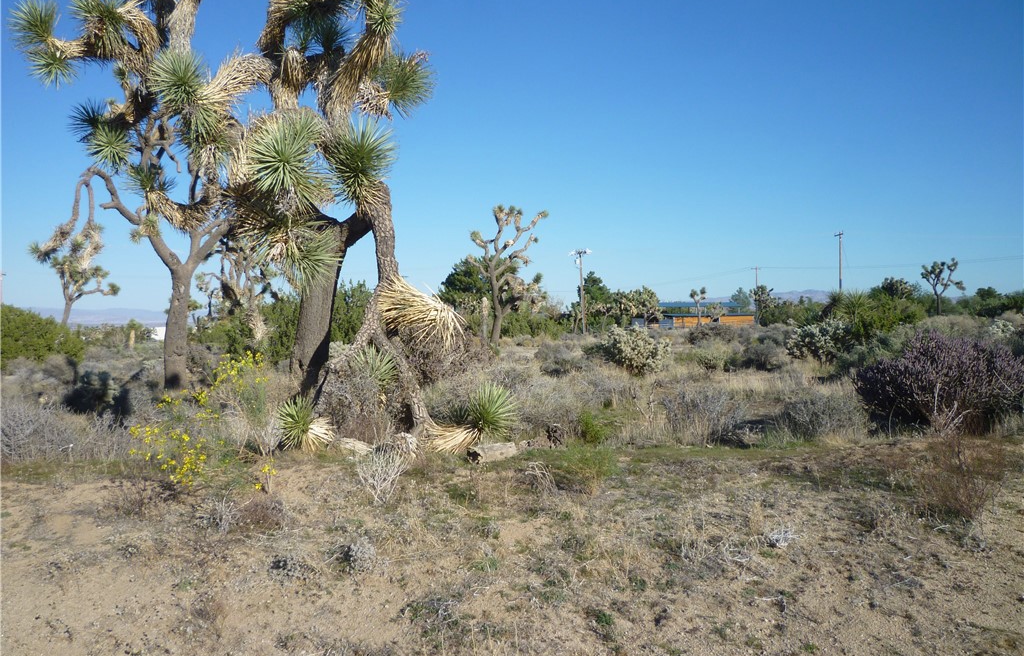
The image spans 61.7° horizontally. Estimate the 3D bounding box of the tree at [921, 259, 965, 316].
[{"bbox_3d":[32.116,-2.909,64.000,3.282,4.551,3.000,0,1,0],"label":"tree"}]

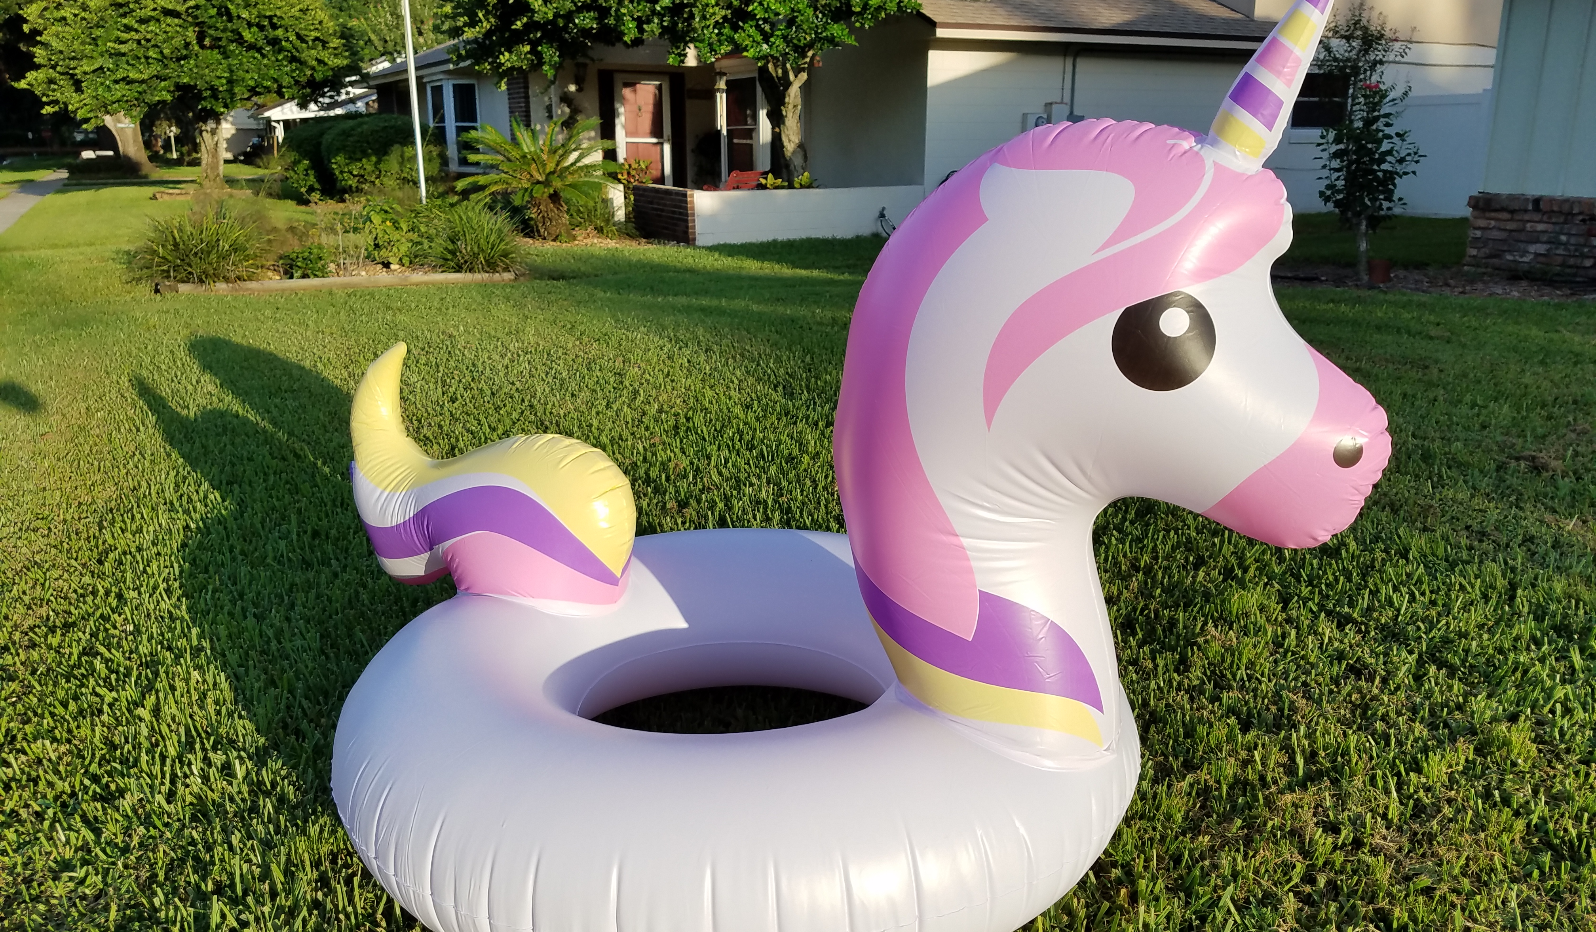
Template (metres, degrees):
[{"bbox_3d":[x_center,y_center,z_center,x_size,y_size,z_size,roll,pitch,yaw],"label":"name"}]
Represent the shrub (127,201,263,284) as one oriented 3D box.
[{"bbox_3d":[-4.539,-1.696,9.021,0.908,0.582,0.950,-7,17,-25],"label":"shrub"}]

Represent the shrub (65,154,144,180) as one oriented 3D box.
[{"bbox_3d":[-17.396,-7.524,30.080,1.664,0.607,1.700,-8,17,-28],"label":"shrub"}]

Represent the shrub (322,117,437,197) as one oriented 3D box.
[{"bbox_3d":[-6.839,-5.022,19.671,1.744,1.377,1.800,-5,16,-18],"label":"shrub"}]

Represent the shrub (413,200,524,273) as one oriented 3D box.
[{"bbox_3d":[-2.610,-1.832,9.502,0.849,0.543,0.850,-4,16,-15],"label":"shrub"}]

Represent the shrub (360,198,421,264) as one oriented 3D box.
[{"bbox_3d":[-3.313,-1.911,9.740,0.471,0.511,0.500,-5,16,-18],"label":"shrub"}]

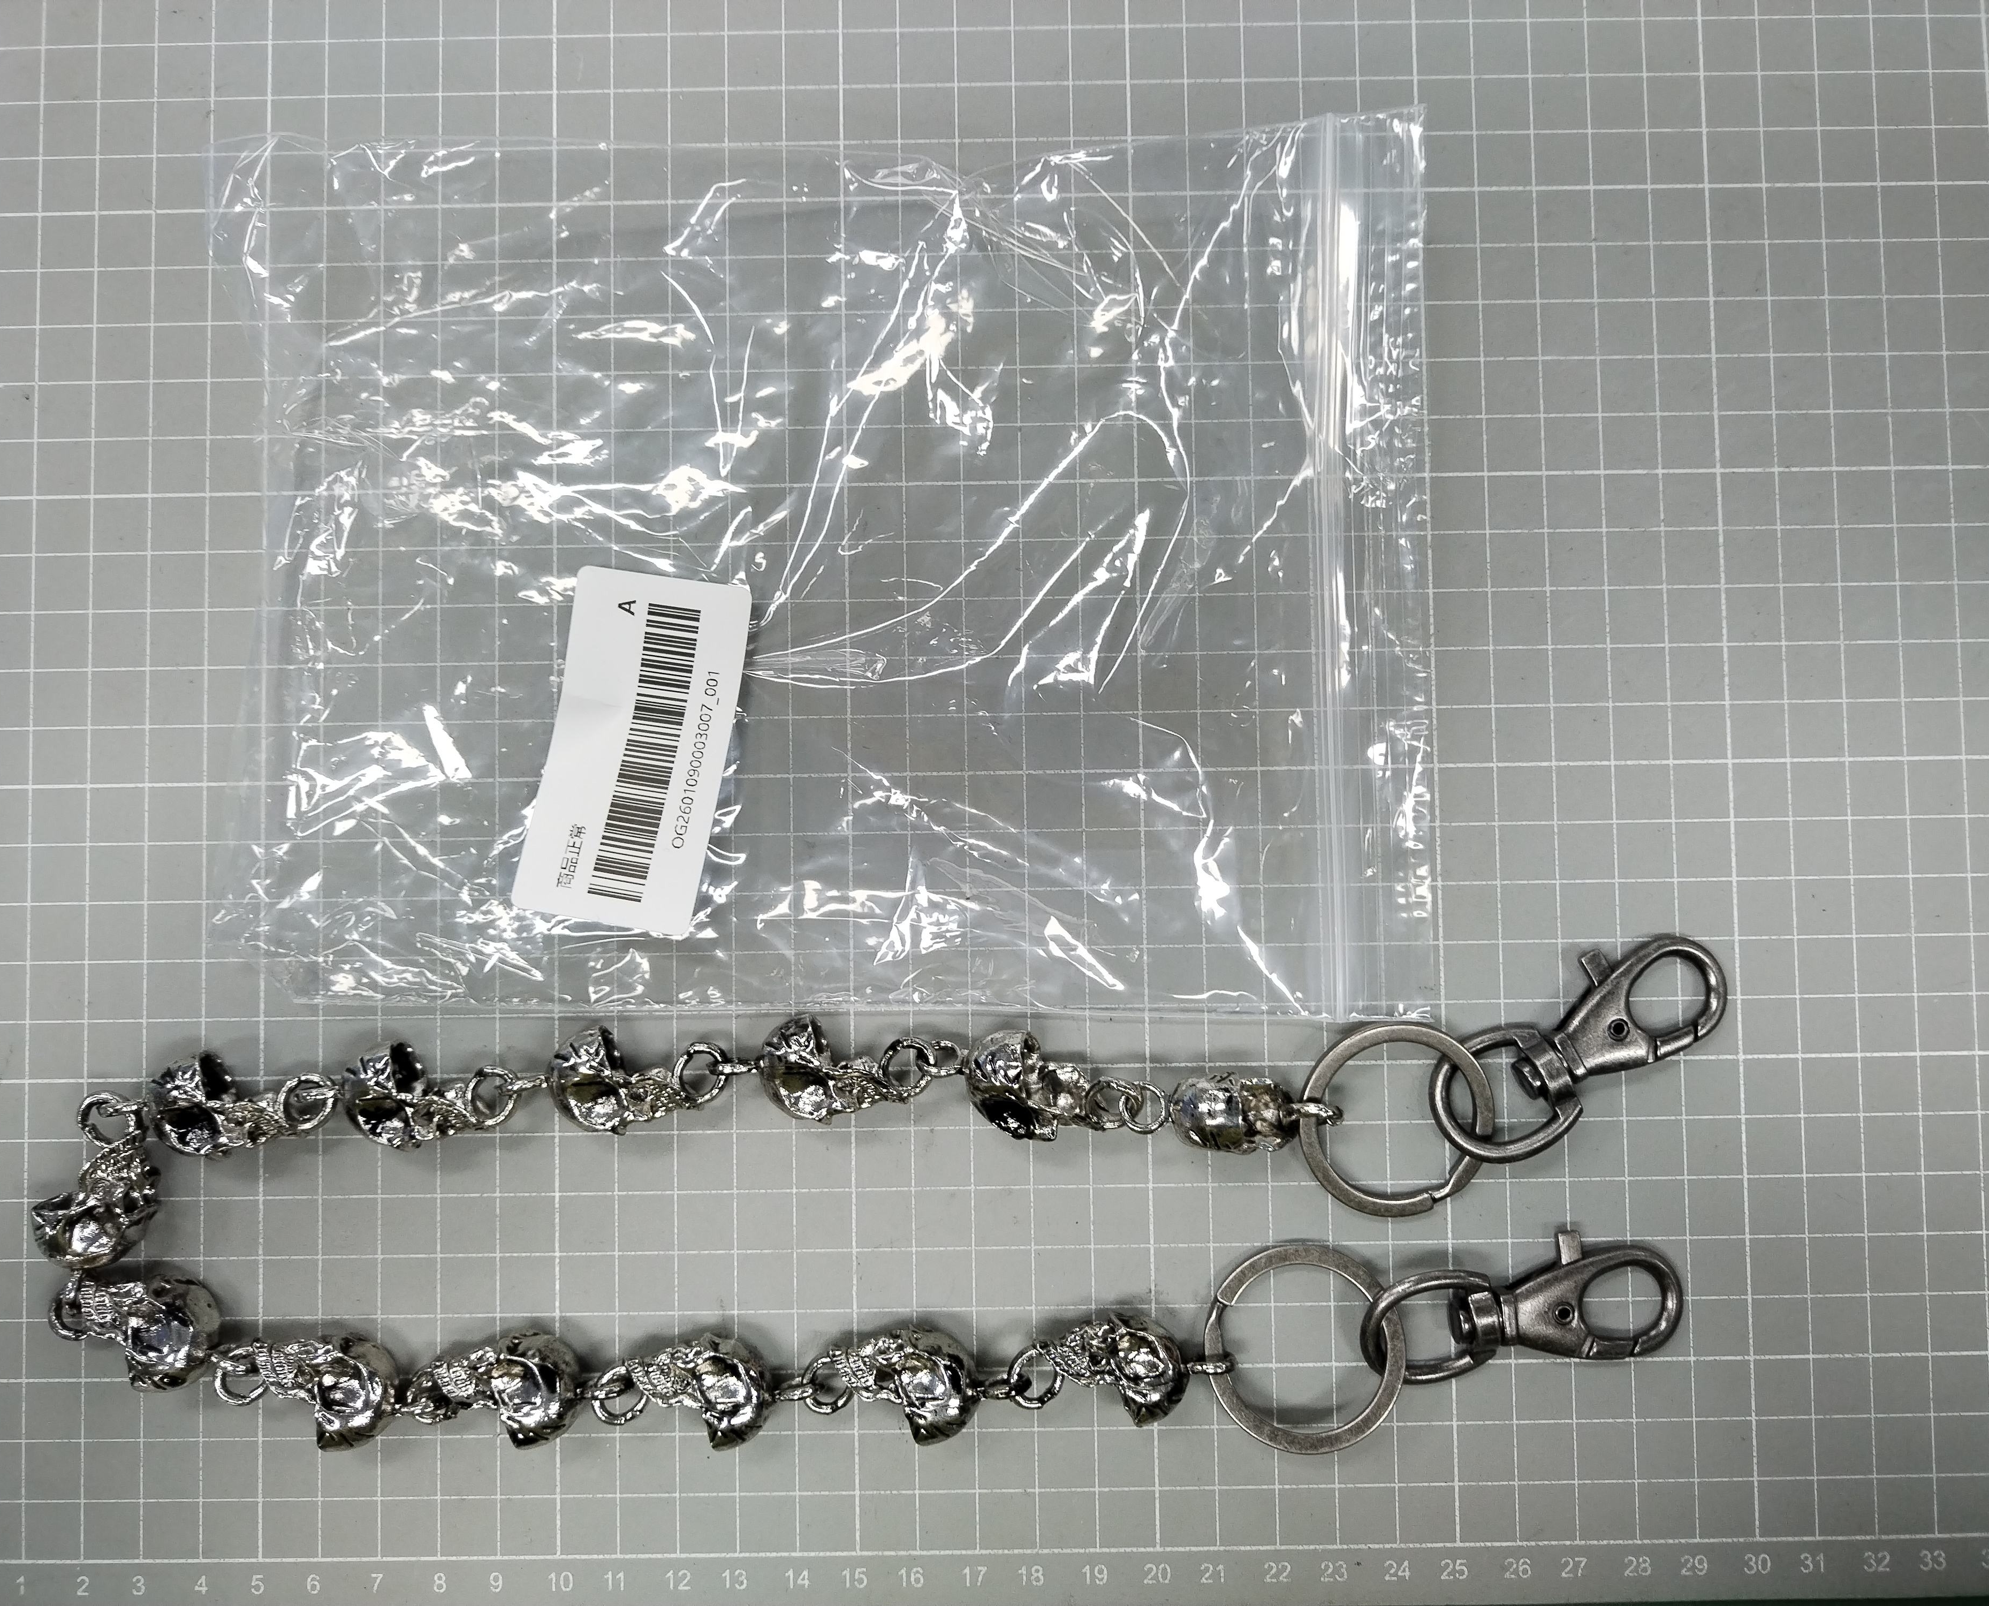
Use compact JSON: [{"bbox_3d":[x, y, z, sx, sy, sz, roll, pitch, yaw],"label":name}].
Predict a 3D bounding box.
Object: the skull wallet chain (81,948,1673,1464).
[{"bbox_3d":[-0.020,0.066,0.264,0.281,0.015,0.083,-1,87,0],"label":"skull wallet chain"}]

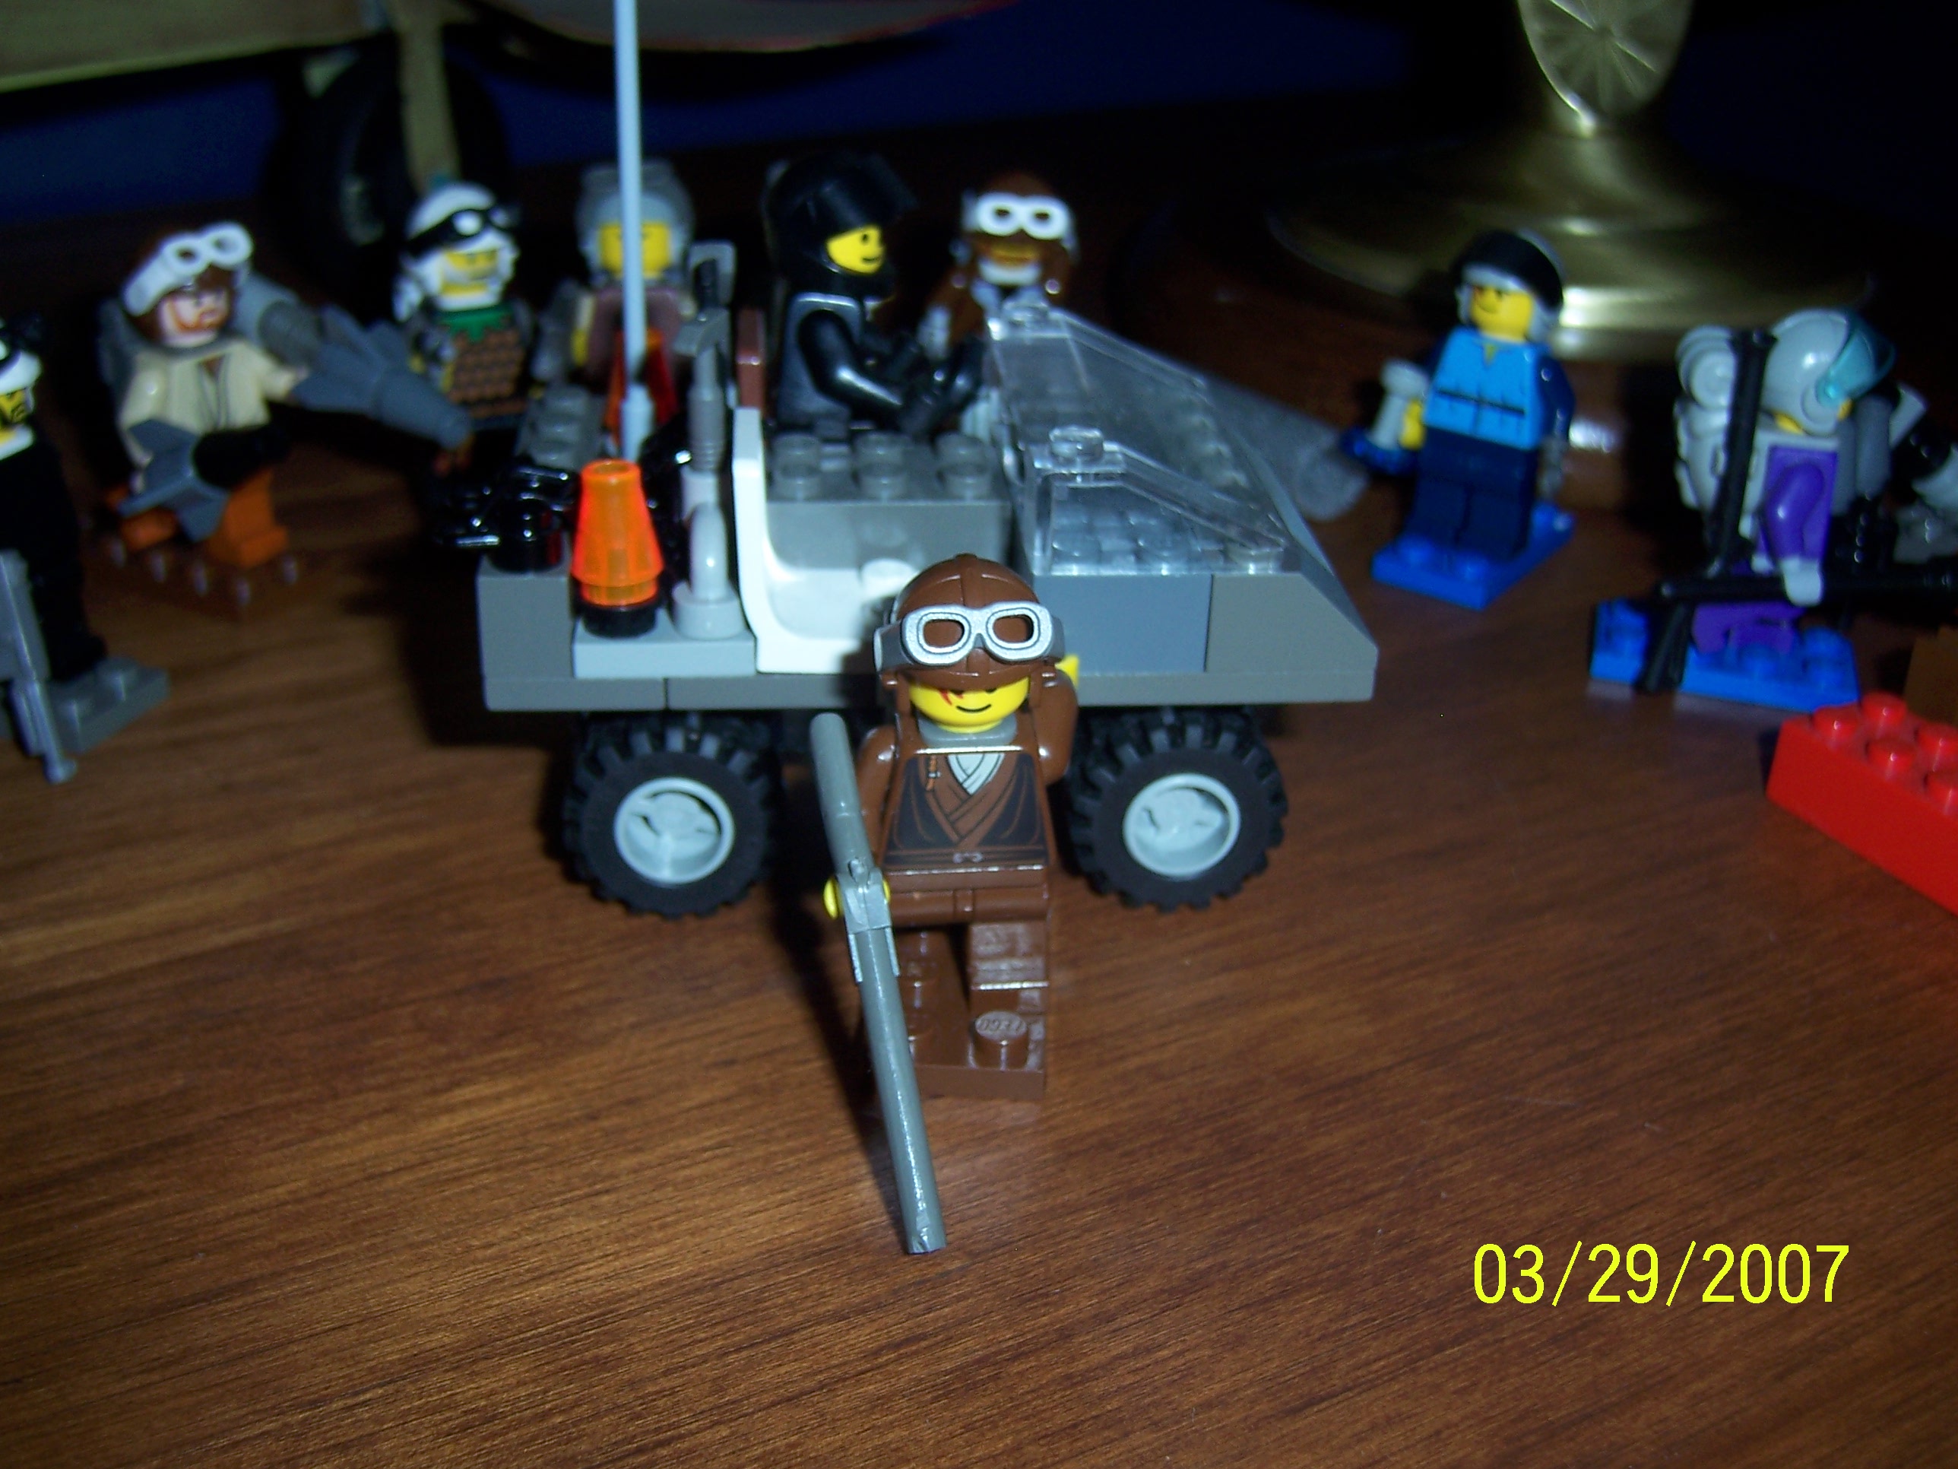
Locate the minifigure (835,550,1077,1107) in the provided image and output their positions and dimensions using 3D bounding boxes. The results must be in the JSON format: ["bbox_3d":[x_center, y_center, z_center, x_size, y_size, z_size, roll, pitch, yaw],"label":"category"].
[{"bbox_3d":[-0.002,0.004,0.173,0.020,0.045,0.026,1,27,-2],"label":"minifigure"}]

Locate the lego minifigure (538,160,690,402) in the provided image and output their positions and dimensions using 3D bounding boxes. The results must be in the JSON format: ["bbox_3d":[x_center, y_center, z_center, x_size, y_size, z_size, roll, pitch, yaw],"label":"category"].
[{"bbox_3d":[-0.049,-0.054,0.279,0.023,0.048,0.020,-3,28,-10],"label":"lego minifigure"}]

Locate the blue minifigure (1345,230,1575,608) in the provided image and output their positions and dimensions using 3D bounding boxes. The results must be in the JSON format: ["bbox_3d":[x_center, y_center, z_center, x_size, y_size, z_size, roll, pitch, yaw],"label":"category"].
[{"bbox_3d":[0.068,-0.045,0.271,0.023,0.046,0.031,21,33,32],"label":"blue minifigure"}]

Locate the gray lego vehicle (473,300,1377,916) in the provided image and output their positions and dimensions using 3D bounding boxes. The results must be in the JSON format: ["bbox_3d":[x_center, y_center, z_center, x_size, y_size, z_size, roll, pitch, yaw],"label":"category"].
[{"bbox_3d":[-0.006,-0.015,0.204,0.080,0.051,0.048,-1,28,-5],"label":"gray lego vehicle"}]

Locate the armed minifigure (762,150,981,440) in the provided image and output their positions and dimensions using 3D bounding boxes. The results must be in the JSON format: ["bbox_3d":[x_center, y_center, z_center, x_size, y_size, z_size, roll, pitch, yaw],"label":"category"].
[{"bbox_3d":[-0.011,-0.042,0.207,0.021,0.035,0.023,-1,28,-5],"label":"armed minifigure"}]

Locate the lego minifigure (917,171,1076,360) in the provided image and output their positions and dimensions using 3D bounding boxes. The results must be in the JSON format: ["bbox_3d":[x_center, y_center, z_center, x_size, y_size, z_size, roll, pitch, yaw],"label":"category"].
[{"bbox_3d":[0.004,-0.056,0.288,0.023,0.045,0.020,0,27,-5],"label":"lego minifigure"}]

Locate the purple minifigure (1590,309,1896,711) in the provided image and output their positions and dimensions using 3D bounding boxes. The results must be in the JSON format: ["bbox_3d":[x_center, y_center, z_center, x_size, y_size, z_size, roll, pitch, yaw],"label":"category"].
[{"bbox_3d":[0.093,-0.028,0.240,0.033,0.046,0.021,12,29,18],"label":"purple minifigure"}]

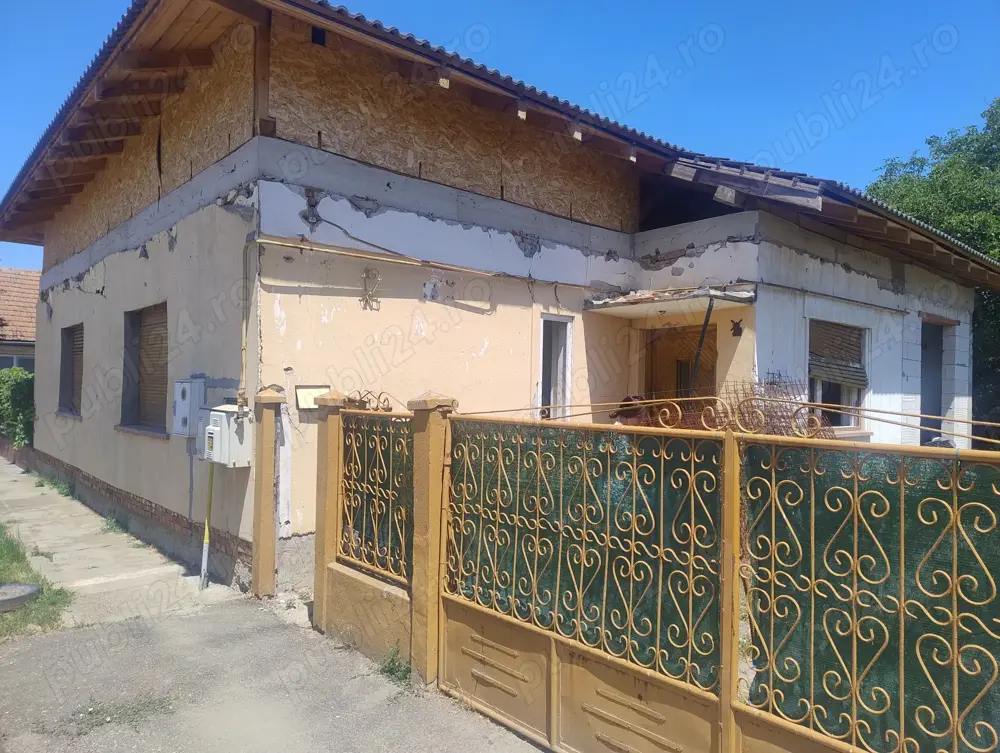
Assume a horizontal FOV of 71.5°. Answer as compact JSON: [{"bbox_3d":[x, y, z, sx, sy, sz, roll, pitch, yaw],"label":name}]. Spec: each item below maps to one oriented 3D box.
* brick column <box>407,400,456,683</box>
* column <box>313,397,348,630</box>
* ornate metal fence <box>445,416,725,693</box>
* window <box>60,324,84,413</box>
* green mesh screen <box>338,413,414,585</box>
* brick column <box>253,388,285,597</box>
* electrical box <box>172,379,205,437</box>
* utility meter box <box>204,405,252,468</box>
[{"bbox_3d":[-0.361,0.837,3.666,0.183,1.508,0.187,1,-1,-42],"label":"brick column"},{"bbox_3d":[-1.081,0.849,4.464,0.183,1.519,0.190,1,-1,-42],"label":"column"},{"bbox_3d":[0.255,0.672,3.009,0.043,0.914,1.551,1,-1,-42],"label":"ornate metal fence"},{"bbox_3d":[-6.202,-0.094,10.211,0.192,1.293,1.534,1,-1,-42],"label":"window"},{"bbox_3d":[-0.703,0.684,4.072,0.043,0.924,0.905,1,-1,-42],"label":"green mesh screen"},{"bbox_3d":[-1.746,0.864,5.203,0.183,1.529,0.182,1,-1,-42],"label":"brick column"},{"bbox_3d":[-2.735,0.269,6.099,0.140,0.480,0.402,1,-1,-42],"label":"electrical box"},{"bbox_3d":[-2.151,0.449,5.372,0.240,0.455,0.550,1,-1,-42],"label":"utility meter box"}]

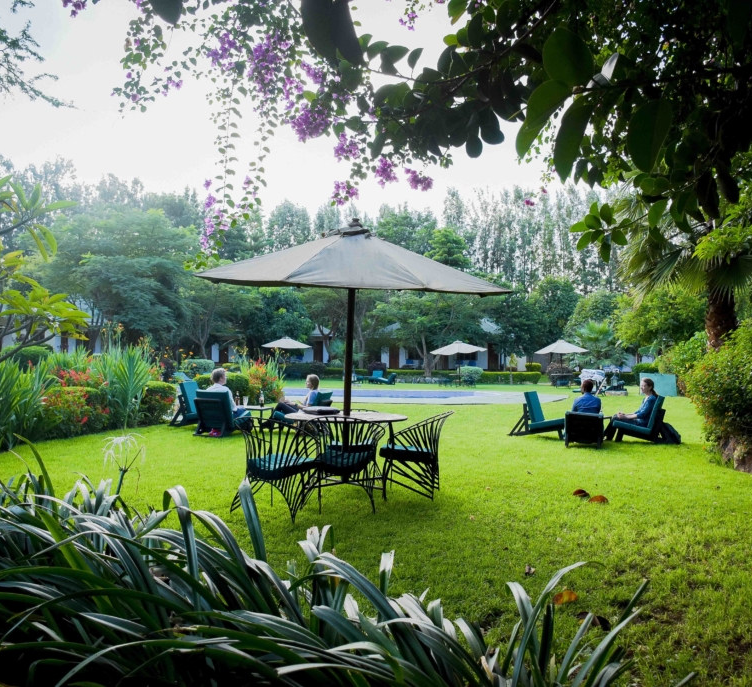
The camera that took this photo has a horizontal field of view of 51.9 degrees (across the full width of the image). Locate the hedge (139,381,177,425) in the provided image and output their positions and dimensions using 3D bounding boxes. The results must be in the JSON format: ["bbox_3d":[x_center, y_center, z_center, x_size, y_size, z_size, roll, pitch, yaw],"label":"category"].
[{"bbox_3d":[-4.304,1.147,15.308,0.750,0.860,0.750,0,-1,0],"label":"hedge"}]

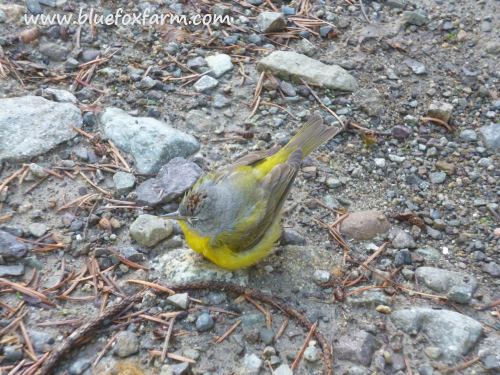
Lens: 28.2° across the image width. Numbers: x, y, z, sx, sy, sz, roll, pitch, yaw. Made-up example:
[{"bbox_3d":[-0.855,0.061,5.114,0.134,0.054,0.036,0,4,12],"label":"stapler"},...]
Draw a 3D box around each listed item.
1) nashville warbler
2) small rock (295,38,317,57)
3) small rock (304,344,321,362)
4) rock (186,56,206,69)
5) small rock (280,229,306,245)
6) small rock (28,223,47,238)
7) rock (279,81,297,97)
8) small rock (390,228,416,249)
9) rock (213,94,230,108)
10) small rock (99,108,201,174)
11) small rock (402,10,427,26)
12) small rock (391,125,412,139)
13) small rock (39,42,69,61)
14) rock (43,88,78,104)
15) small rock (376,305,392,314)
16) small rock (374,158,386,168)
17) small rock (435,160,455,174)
[{"bbox_3d":[0.009,0.001,0.518,0.048,0.048,0.110,30,52,28],"label":"nashville warbler"},{"bbox_3d":[0.038,-0.092,0.657,0.012,0.008,0.013,-14,47,-14],"label":"small rock"},{"bbox_3d":[0.029,0.078,0.469,0.008,0.006,0.008,0,45,0],"label":"small rock"},{"bbox_3d":[-0.033,-0.077,0.614,0.012,0.006,0.009,0,45,0],"label":"rock"},{"bbox_3d":[0.022,0.026,0.521,0.014,0.006,0.009,0,45,0],"label":"small rock"},{"bbox_3d":[-0.116,0.023,0.543,0.010,0.006,0.009,0,45,0],"label":"small rock"},{"bbox_3d":[0.024,-0.062,0.628,0.008,0.006,0.013,-26,51,-24],"label":"rock"},{"bbox_3d":[0.083,0.028,0.537,0.013,0.008,0.012,0,45,0],"label":"small rock"},{"bbox_3d":[-0.018,-0.053,0.613,0.010,0.006,0.009,0,44,0],"label":"rock"},{"bbox_3d":[-0.057,-0.026,0.566,0.056,0.017,0.033,17,48,17],"label":"small rock"},{"bbox_3d":[0.108,-0.112,0.657,0.016,0.007,0.012,11,46,11],"label":"small rock"},{"bbox_3d":[0.086,-0.032,0.568,0.013,0.007,0.009,7,45,7],"label":"small rock"},{"bbox_3d":[-0.123,-0.085,0.622,0.019,0.008,0.015,7,45,7],"label":"small rock"},{"bbox_3d":[-0.117,-0.057,0.621,0.022,0.009,0.014,11,46,11],"label":"rock"},{"bbox_3d":[0.067,0.061,0.496,0.007,0.004,0.004,0,44,0],"label":"small rock"},{"bbox_3d":[0.076,-0.014,0.581,0.007,0.005,0.006,0,45,0],"label":"small rock"},{"bbox_3d":[0.109,-0.011,0.558,0.011,0.006,0.008,11,46,11],"label":"small rock"}]

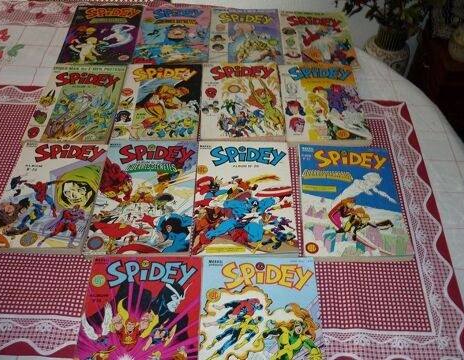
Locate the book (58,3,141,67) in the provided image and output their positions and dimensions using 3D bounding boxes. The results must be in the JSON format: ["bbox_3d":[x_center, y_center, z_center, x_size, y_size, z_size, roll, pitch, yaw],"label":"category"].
[{"bbox_3d":[-0.320,-0.362,1.139,0.170,0.014,0.247,-1,49,-1],"label":"book"}]

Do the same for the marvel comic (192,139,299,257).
[{"bbox_3d":[0.021,0.026,0.807,0.170,0.014,0.247,0,49,0],"label":"marvel comic"}]

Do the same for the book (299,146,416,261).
[{"bbox_3d":[0.207,0.033,0.803,0.170,0.014,0.247,3,49,2],"label":"book"}]

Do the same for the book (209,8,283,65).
[{"bbox_3d":[0.034,-0.354,1.135,0.170,0.014,0.247,0,49,0],"label":"book"}]

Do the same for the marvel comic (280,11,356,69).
[{"bbox_3d":[0.207,-0.346,1.129,0.170,0.014,0.247,1,49,1],"label":"marvel comic"}]

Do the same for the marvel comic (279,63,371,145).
[{"bbox_3d":[0.190,-0.164,0.972,0.170,0.014,0.247,0,49,0],"label":"marvel comic"}]

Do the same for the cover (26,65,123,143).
[{"bbox_3d":[-0.324,-0.164,0.969,0.170,0.014,0.247,1,49,0],"label":"cover"}]

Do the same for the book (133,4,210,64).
[{"bbox_3d":[-0.143,-0.357,1.136,0.170,0.014,0.247,0,49,0],"label":"book"}]

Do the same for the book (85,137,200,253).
[{"bbox_3d":[-0.151,0.025,0.807,0.170,0.014,0.247,0,49,0],"label":"book"}]

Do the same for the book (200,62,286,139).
[{"bbox_3d":[0.020,-0.169,0.976,0.170,0.014,0.247,-1,49,-1],"label":"book"}]

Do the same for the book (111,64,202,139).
[{"bbox_3d":[-0.152,-0.167,0.972,0.170,0.014,0.247,0,49,0],"label":"book"}]

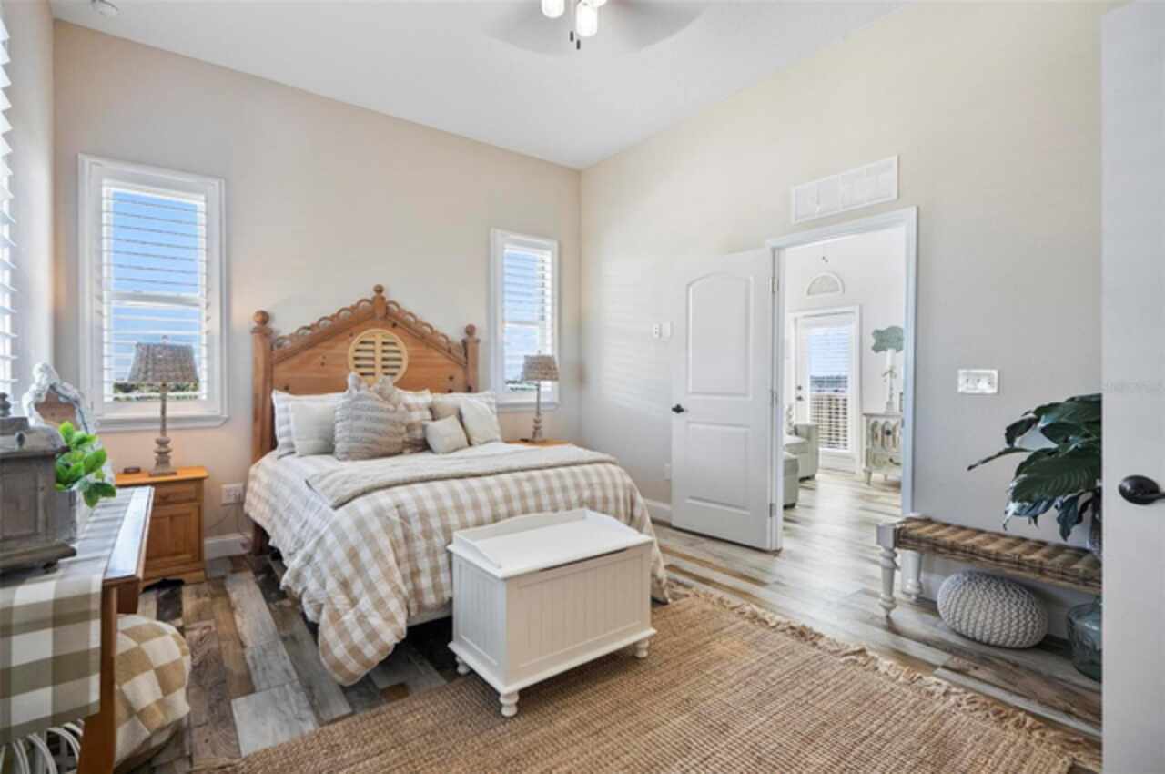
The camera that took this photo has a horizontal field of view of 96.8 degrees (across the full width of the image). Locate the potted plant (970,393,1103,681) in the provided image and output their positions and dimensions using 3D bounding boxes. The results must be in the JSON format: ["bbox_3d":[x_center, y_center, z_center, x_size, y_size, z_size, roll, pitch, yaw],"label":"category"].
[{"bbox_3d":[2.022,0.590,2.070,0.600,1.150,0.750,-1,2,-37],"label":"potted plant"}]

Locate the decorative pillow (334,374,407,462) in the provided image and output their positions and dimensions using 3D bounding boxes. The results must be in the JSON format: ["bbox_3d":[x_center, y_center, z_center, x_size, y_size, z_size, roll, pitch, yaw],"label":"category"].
[{"bbox_3d":[-1.407,0.219,3.427,0.470,0.530,0.190,-1,-16,-37],"label":"decorative pillow"}]

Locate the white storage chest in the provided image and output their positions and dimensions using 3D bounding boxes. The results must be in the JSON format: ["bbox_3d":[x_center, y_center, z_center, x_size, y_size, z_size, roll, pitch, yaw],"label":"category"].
[{"bbox_3d":[-0.117,0.873,2.161,0.750,0.575,0.450,-1,2,-38],"label":"white storage chest"}]

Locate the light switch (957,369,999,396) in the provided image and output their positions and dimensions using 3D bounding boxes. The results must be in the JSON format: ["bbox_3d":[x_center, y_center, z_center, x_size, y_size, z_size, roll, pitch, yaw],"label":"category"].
[{"bbox_3d":[1.922,-0.026,2.518,0.012,0.118,0.163,-1,2,-36],"label":"light switch"}]

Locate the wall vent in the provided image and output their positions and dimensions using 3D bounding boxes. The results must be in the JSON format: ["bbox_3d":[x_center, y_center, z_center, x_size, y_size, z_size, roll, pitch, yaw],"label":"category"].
[{"bbox_3d":[1.520,-1.145,3.044,0.025,0.243,0.635,-1,2,-36],"label":"wall vent"}]

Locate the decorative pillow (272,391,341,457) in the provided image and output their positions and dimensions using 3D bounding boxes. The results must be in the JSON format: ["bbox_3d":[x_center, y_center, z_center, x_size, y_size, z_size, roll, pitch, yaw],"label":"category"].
[{"bbox_3d":[-1.775,0.237,3.477,0.520,0.450,0.180,-1,-13,-37],"label":"decorative pillow"}]

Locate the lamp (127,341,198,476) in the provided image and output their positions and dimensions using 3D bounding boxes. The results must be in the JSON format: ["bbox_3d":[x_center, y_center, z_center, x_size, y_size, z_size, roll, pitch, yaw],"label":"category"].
[{"bbox_3d":[-2.457,0.114,3.024,0.320,0.800,0.320,-1,2,-37],"label":"lamp"}]

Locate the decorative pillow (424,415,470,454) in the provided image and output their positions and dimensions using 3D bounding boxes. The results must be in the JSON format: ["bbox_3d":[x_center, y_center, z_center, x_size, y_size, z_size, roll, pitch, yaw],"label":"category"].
[{"bbox_3d":[-0.937,0.336,3.578,0.280,0.255,0.115,-11,-21,-32],"label":"decorative pillow"}]

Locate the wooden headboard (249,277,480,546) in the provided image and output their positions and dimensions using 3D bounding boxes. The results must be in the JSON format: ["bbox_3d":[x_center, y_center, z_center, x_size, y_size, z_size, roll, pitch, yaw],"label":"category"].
[{"bbox_3d":[-1.498,0.165,3.799,1.600,1.830,0.110,0,1,-38],"label":"wooden headboard"}]

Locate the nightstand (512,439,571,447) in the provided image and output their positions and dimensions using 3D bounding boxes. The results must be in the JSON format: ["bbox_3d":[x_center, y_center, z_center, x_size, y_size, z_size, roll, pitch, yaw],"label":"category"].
[{"bbox_3d":[-0.394,0.786,4.528,0.450,0.620,0.410,-1,2,-36],"label":"nightstand"}]

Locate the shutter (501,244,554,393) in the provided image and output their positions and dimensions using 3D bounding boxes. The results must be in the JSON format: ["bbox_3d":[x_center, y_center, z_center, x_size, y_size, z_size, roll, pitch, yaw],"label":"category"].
[{"bbox_3d":[-0.494,-0.598,4.756,0.540,1.330,0.060,-1,2,-36],"label":"shutter"}]

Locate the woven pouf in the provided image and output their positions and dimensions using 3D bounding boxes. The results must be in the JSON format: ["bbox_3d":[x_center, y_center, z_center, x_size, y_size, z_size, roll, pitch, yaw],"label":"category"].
[{"bbox_3d":[1.851,1.006,2.349,0.410,0.300,0.410,-1,2,-37],"label":"woven pouf"}]

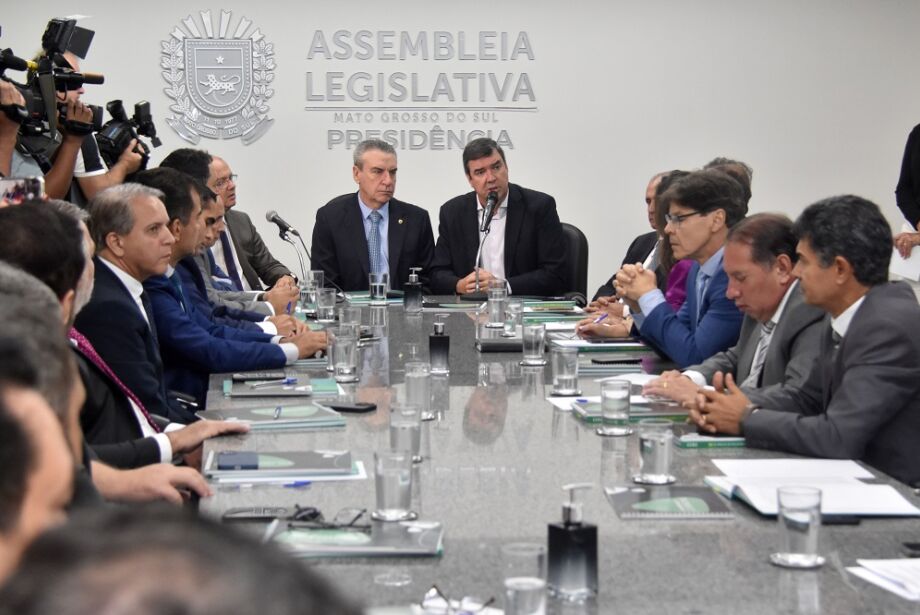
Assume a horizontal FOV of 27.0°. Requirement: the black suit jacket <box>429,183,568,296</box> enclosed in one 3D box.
[{"bbox_3d":[0.147,-0.130,7.456,0.550,0.680,0.450,0,6,1],"label":"black suit jacket"}]

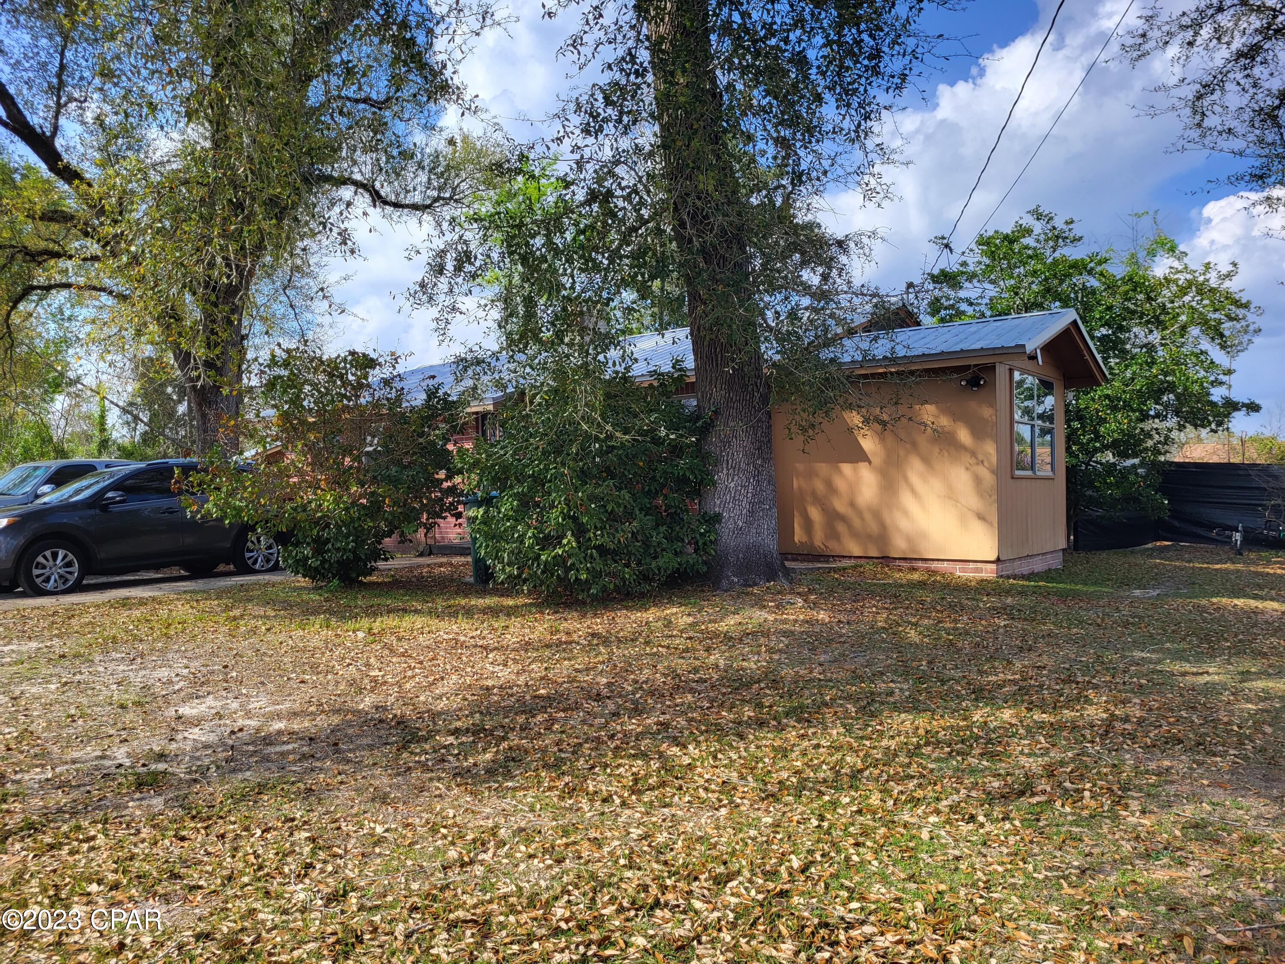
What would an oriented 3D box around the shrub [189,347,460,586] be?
[{"bbox_3d":[-3.934,-0.193,11.950,3.250,2.920,2.950,0,-1,-18],"label":"shrub"}]

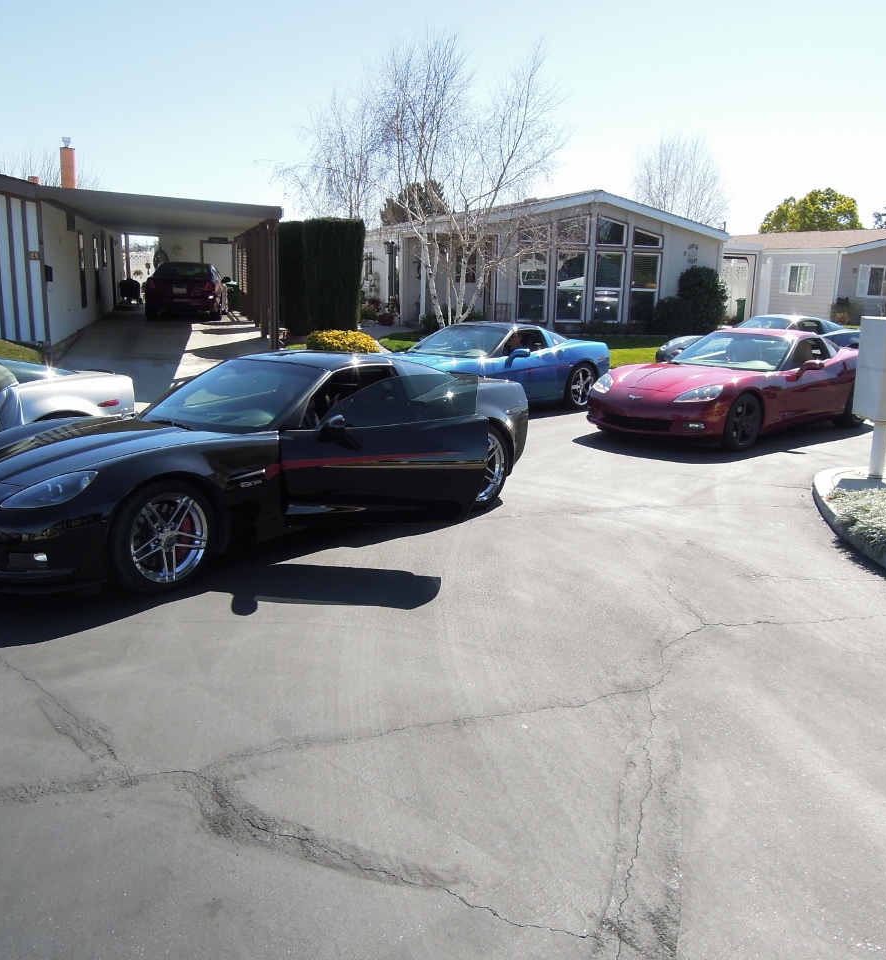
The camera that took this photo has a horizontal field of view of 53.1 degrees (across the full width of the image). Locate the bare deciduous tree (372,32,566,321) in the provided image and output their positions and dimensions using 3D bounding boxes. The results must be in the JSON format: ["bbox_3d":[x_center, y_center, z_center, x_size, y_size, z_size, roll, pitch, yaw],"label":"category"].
[{"bbox_3d":[0.600,-6.710,20.883,4.565,7.073,4.337,0,11,0],"label":"bare deciduous tree"}]

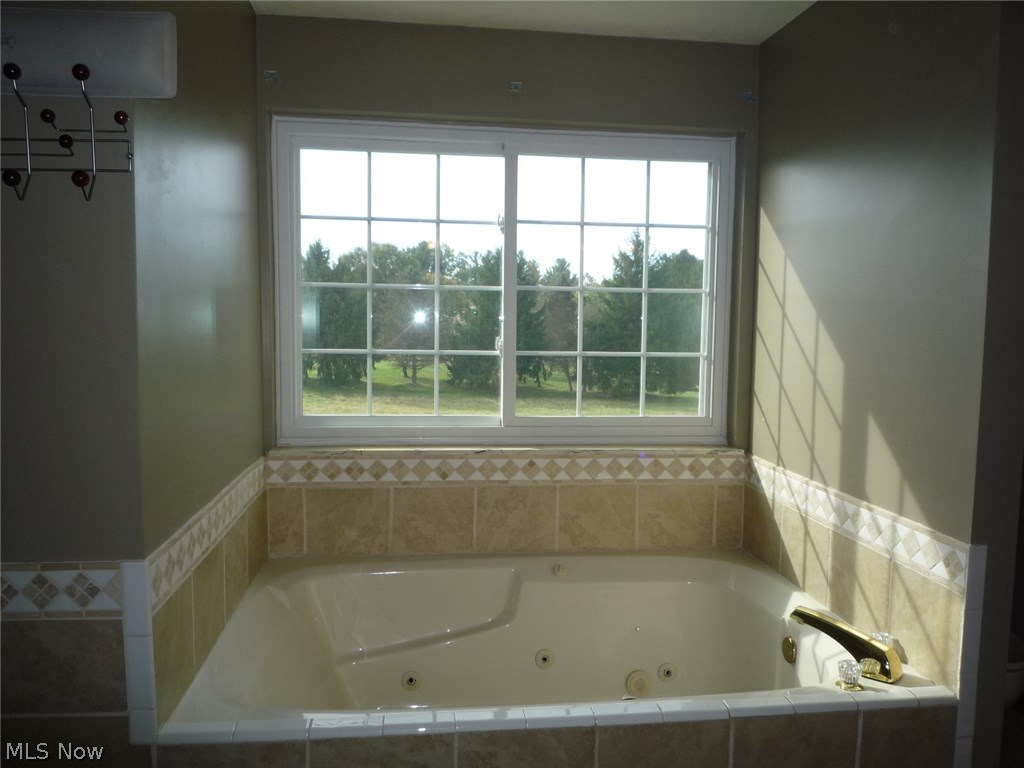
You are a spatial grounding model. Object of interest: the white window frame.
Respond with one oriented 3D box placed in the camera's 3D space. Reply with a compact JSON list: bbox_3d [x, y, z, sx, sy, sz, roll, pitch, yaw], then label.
[{"bbox_3d":[-0.005,-0.362,2.839,1.742,1.200,0.080,0,4,-7],"label":"white window frame"}]

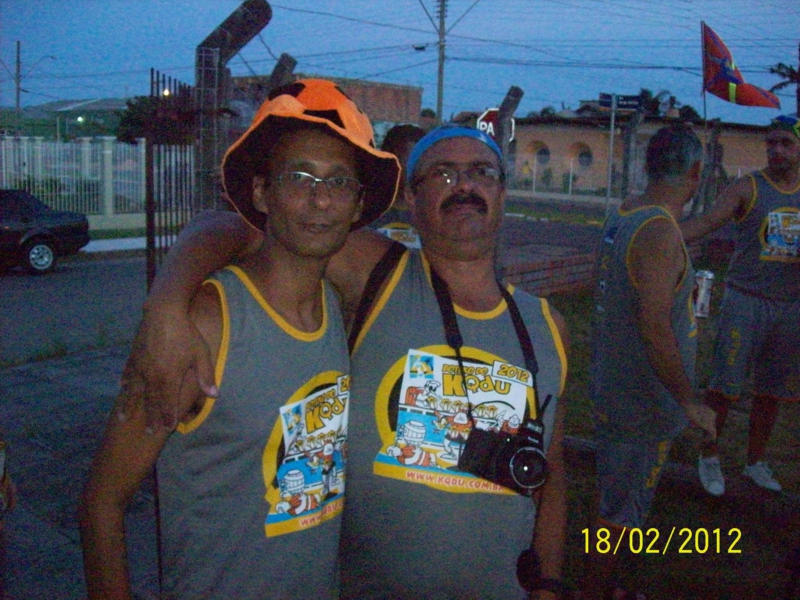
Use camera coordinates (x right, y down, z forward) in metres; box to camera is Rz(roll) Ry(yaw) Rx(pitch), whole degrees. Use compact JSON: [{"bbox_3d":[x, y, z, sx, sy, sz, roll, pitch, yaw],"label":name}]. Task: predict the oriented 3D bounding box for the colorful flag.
[{"bbox_3d":[3.448,-2.378,8.400,0.780,0.860,0.280,3,9,18],"label":"colorful flag"}]

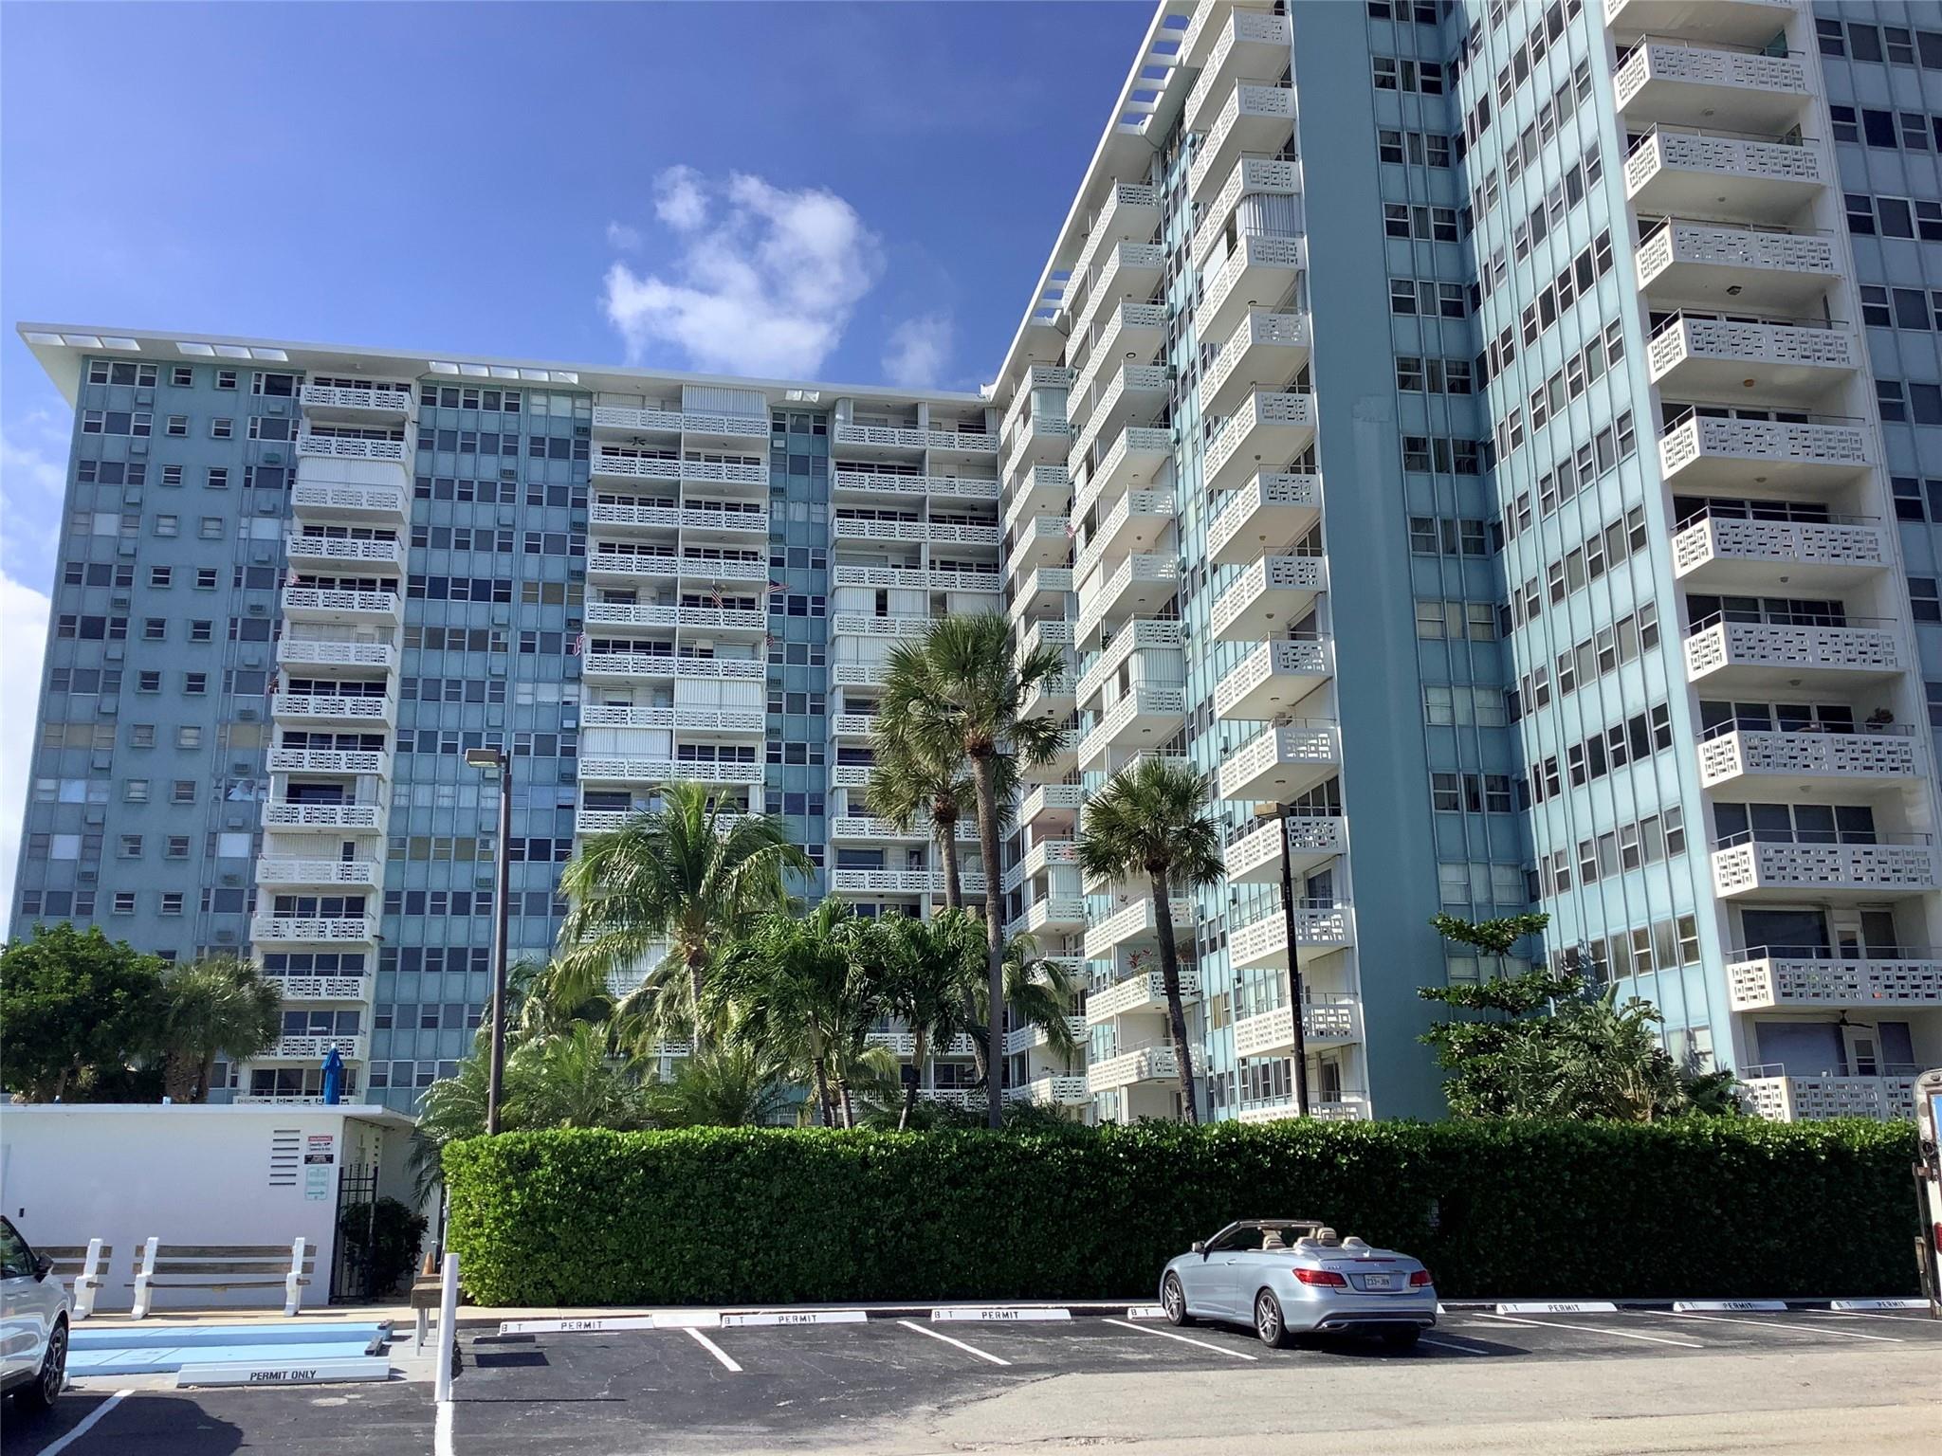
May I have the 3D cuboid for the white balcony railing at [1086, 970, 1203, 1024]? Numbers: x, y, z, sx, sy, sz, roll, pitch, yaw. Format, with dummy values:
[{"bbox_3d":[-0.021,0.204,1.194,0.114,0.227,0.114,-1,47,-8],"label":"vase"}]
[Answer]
[{"bbox_3d":[6.581,10.559,67.248,1.903,1.057,9.169,2,-15,-10],"label":"white balcony railing"}]

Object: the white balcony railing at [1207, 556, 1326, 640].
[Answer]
[{"bbox_3d":[9.315,-3.987,54.487,1.943,1.057,5.084,2,-15,-10],"label":"white balcony railing"}]

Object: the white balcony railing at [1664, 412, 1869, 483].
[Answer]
[{"bbox_3d":[20.012,-6.871,43.786,4.713,1.069,1.573,2,-15,-10],"label":"white balcony railing"}]

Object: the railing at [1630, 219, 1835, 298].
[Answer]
[{"bbox_3d":[20.083,-12.108,45.518,4.758,1.057,1.572,2,-15,-10],"label":"railing"}]

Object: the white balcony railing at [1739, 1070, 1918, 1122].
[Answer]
[{"bbox_3d":[20.246,8.545,39.663,4.713,1.069,1.573,2,-15,-10],"label":"white balcony railing"}]

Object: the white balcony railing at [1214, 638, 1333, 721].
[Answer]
[{"bbox_3d":[9.275,-1.375,53.425,1.845,1.064,5.146,2,-15,-10],"label":"white balcony railing"}]

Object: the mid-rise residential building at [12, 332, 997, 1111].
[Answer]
[{"bbox_3d":[-23.421,4.085,91.748,48.776,43.458,17.000,2,-15,-10],"label":"mid-rise residential building"}]

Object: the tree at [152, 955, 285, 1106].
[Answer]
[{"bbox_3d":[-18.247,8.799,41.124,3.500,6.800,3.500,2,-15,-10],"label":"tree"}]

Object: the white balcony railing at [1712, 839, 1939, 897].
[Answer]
[{"bbox_3d":[20.168,3.407,41.038,4.713,1.069,1.573,2,-15,-10],"label":"white balcony railing"}]

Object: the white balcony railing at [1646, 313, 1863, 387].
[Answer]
[{"bbox_3d":[19.973,-9.441,44.473,4.713,1.069,1.573,2,-15,-10],"label":"white balcony railing"}]

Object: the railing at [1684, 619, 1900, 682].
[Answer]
[{"bbox_3d":[20.256,-1.752,42.755,4.758,1.057,1.572,2,-15,-10],"label":"railing"}]

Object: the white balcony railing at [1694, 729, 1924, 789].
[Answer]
[{"bbox_3d":[20.129,0.837,41.725,4.713,1.069,1.573,2,-15,-10],"label":"white balcony railing"}]

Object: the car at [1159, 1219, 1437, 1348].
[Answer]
[{"bbox_3d":[3.846,6.688,21.143,1.850,1.390,4.700,3,-16,-16],"label":"car"}]

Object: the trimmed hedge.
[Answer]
[{"bbox_3d":[4.028,7.276,26.161,22.778,2.540,1.300,2,-15,-10],"label":"trimmed hedge"}]

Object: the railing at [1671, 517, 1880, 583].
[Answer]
[{"bbox_3d":[20.051,-4.302,43.099,4.713,1.069,1.573,2,-15,-10],"label":"railing"}]

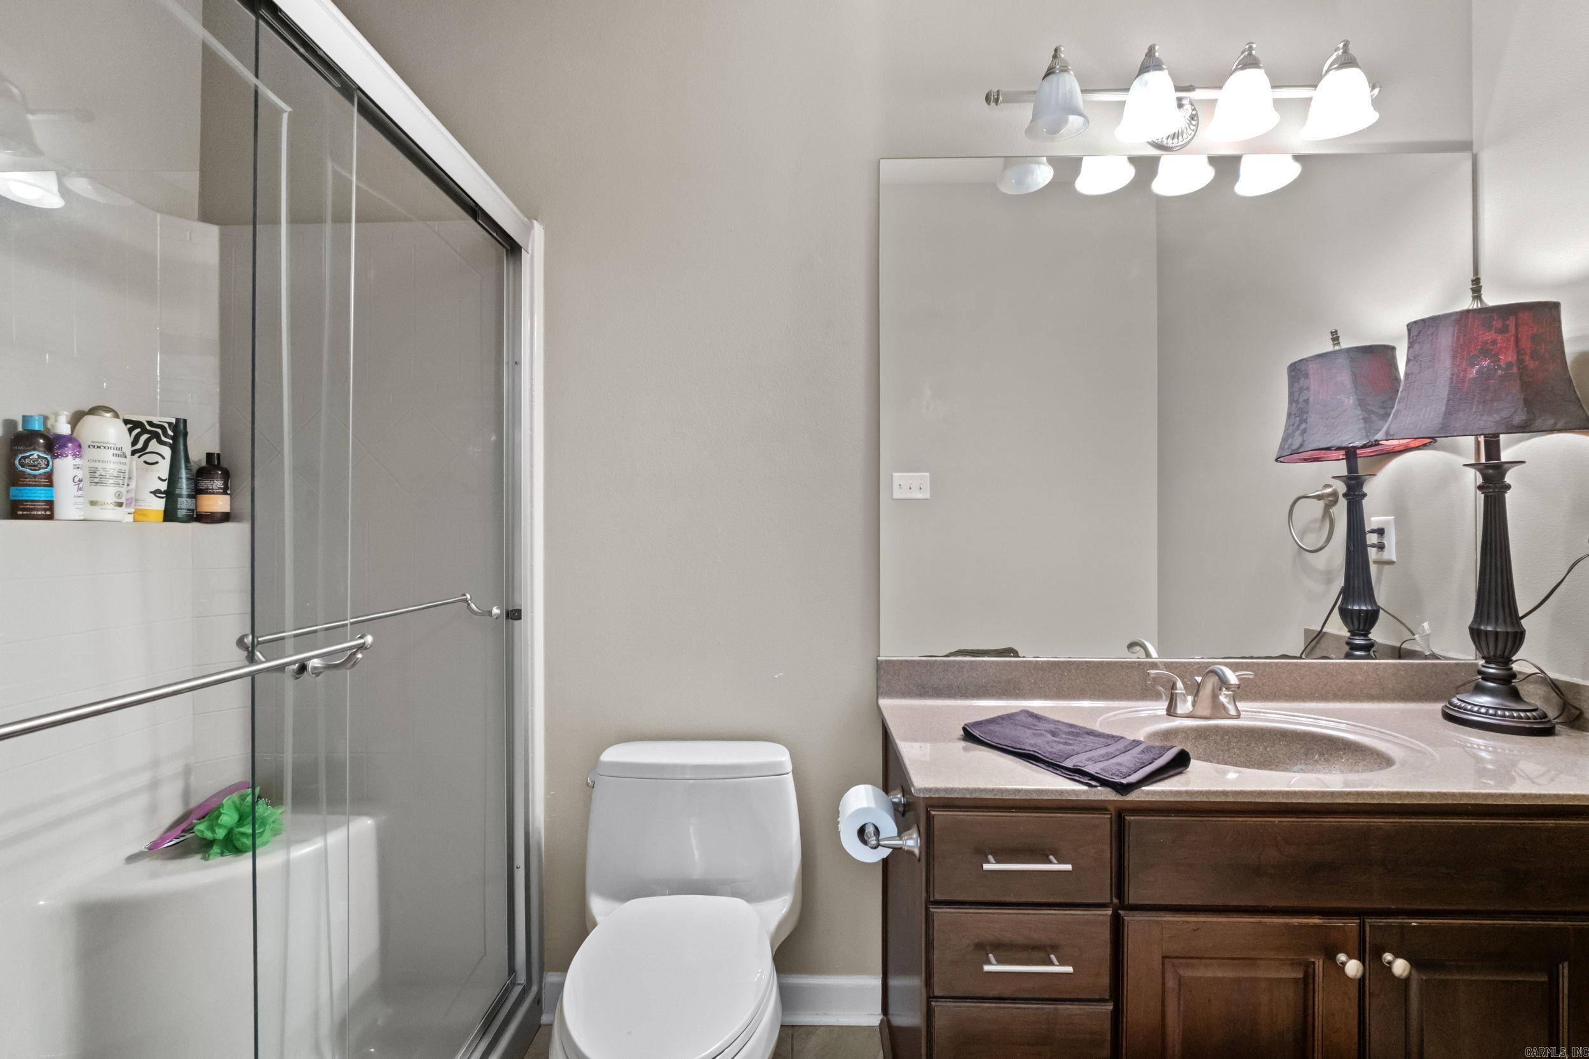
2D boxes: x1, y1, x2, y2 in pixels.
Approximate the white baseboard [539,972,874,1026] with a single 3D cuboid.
[{"bbox_3d":[-0.206,1.141,1.614,0.829,0.122,0.018,0,0,1],"label":"white baseboard"}]

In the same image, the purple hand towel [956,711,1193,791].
[{"bbox_3d":[0.523,0.400,1.274,0.238,0.036,0.385,0,0,-32],"label":"purple hand towel"}]

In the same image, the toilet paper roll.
[{"bbox_3d":[0.133,0.535,1.210,0.100,0.100,0.105,0,0,1],"label":"toilet paper roll"}]

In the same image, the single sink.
[{"bbox_3d":[0.915,0.482,1.291,0.430,0.135,0.315,0,0,1],"label":"single sink"}]

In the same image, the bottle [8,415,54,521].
[{"bbox_3d":[-1.378,-0.112,1.196,0.053,0.190,0.054,0,0,39],"label":"bottle"}]

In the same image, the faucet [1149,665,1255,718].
[{"bbox_3d":[0.914,0.357,1.447,0.234,0.120,0.138,0,0,1],"label":"faucet"}]

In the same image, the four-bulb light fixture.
[{"bbox_3d":[0.890,-0.999,1.508,0.896,0.187,0.190,0,0,1],"label":"four-bulb light fixture"}]

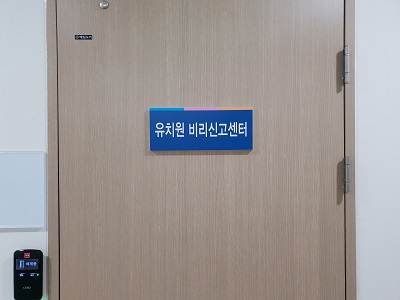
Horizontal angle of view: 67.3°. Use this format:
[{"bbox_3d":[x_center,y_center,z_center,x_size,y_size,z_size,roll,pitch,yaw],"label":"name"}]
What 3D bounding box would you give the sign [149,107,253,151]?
[{"bbox_3d":[0.004,-0.065,0.929,0.316,0.130,0.018,0,0,0],"label":"sign"}]

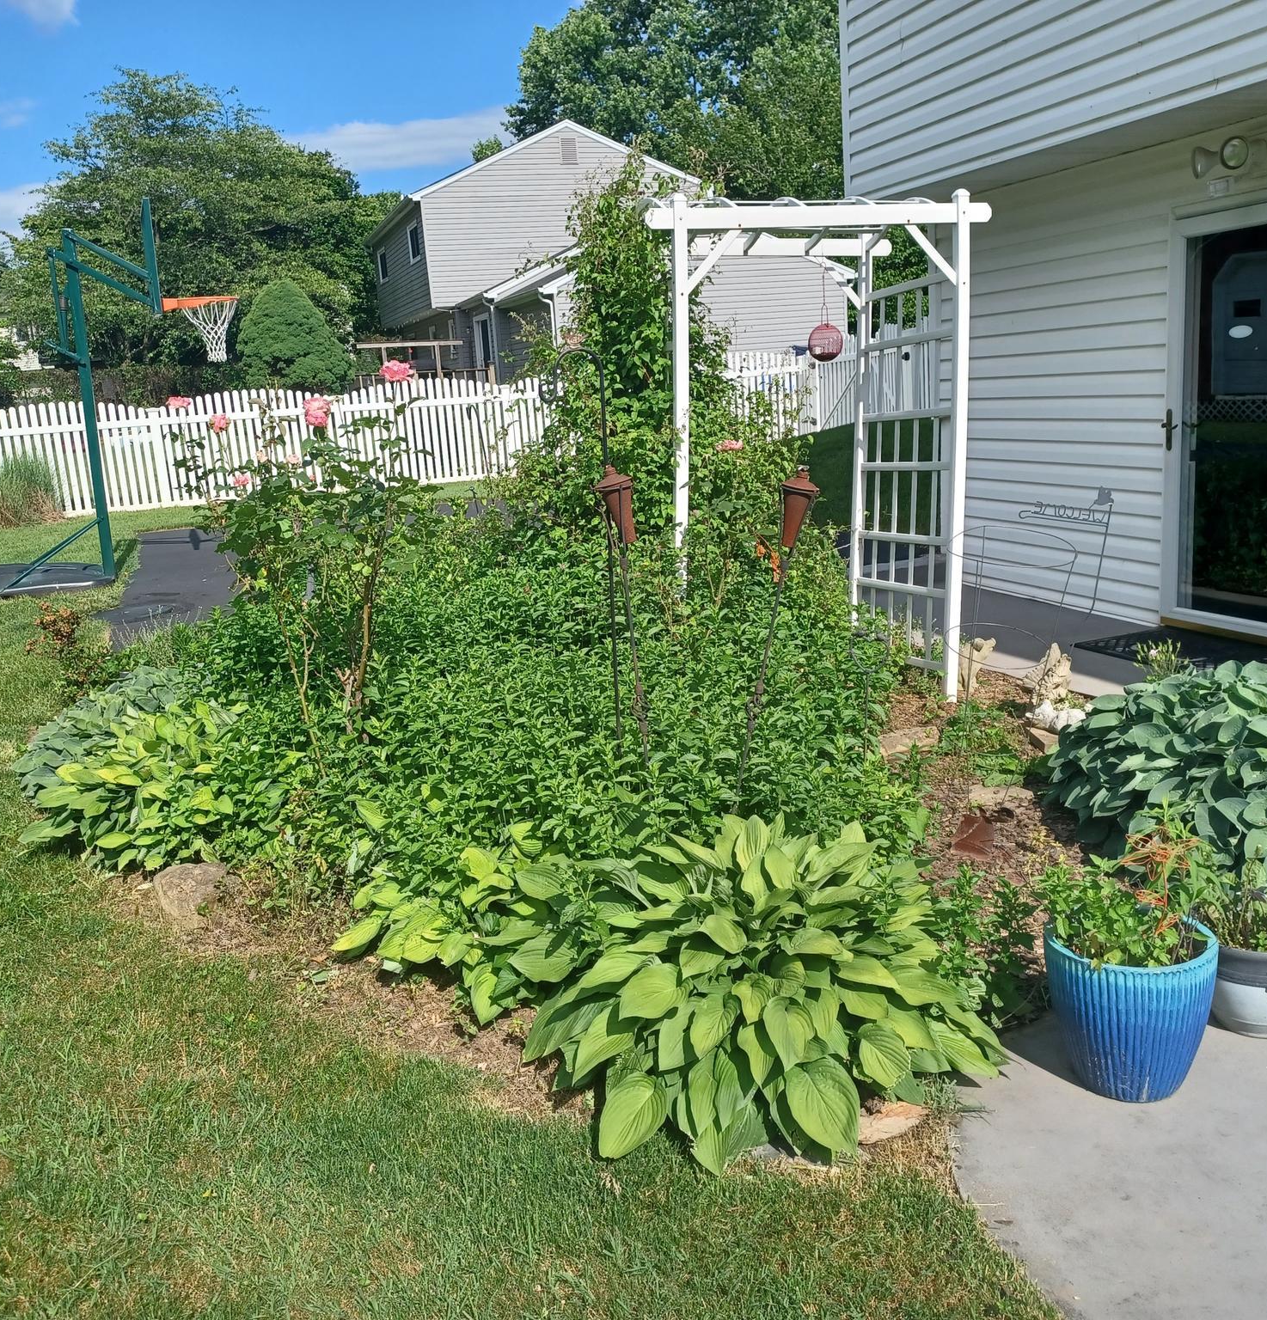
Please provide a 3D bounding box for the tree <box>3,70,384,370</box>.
[{"bbox_3d":[-9.120,-8.741,27.818,7.600,7.690,7.600,-4,12,0],"label":"tree"}]

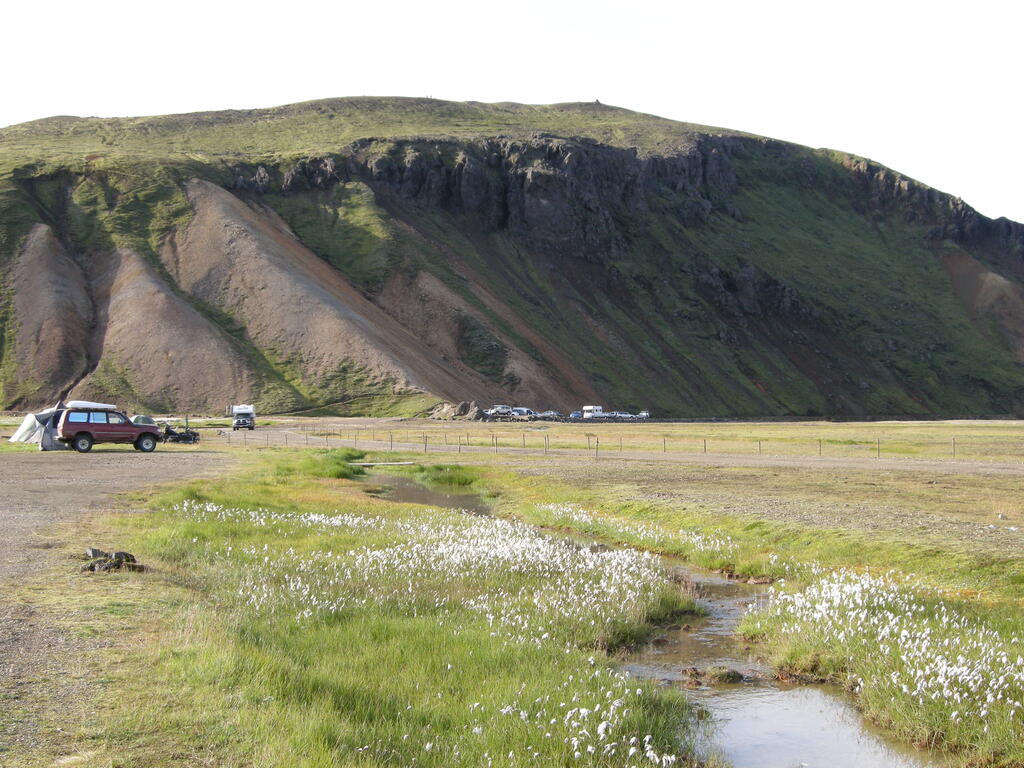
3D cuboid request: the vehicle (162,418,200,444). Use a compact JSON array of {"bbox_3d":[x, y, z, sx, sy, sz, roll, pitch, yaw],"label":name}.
[{"bbox_3d":[-18.800,2.810,78.700,2.350,1.200,0.900,0,-1,-13],"label":"vehicle"}]

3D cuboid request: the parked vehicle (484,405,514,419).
[{"bbox_3d":[-1.950,5.050,265.000,4.500,1.850,1.820,1,-2,-32],"label":"parked vehicle"}]

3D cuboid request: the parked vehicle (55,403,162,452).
[{"bbox_3d":[-18.800,2.160,64.600,4.780,2.030,1.930,1,-2,-26],"label":"parked vehicle"}]

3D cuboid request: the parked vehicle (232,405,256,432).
[{"bbox_3d":[-32.150,4.020,167.000,2.300,3.000,6.200,0,-1,-6],"label":"parked vehicle"}]

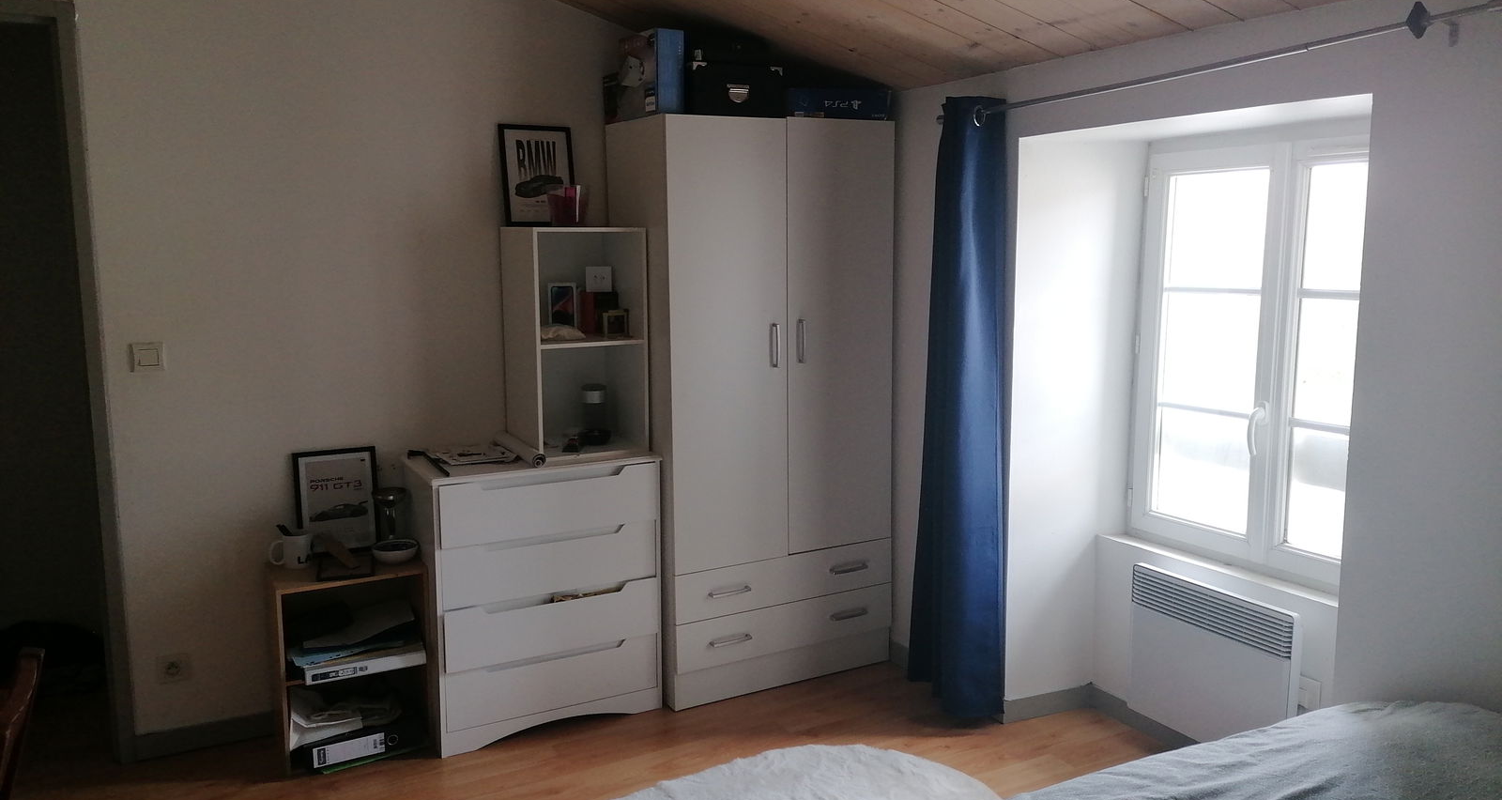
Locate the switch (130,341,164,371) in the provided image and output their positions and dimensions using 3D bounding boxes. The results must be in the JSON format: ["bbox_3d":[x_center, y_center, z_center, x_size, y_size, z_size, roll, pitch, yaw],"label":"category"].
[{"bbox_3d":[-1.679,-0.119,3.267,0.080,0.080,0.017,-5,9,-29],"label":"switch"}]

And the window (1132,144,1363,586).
[{"bbox_3d":[1.433,-0.114,3.177,0.090,1.216,0.978,-4,9,-28],"label":"window"}]

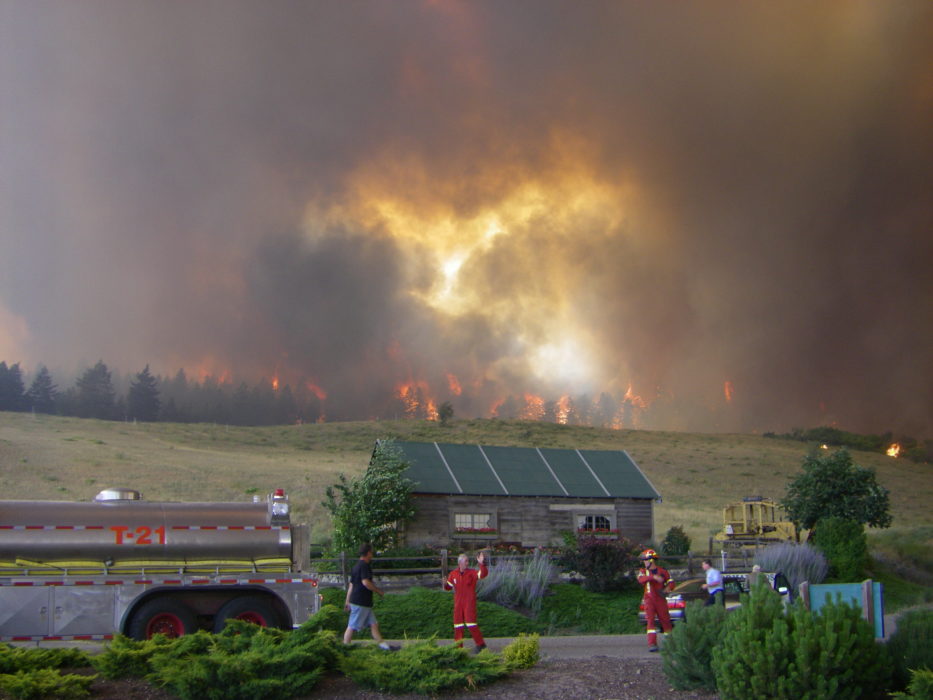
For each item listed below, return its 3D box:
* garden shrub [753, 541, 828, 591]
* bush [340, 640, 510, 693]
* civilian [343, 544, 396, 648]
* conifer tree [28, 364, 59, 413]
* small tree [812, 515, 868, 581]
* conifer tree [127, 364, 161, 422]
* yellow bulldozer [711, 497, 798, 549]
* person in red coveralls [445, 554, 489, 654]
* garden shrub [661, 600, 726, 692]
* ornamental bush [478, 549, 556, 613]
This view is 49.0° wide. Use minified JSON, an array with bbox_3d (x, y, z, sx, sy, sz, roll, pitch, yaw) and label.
[{"bbox_3d":[8.787,5.882,27.688,2.001,1.441,1.900,0,-11,0],"label":"garden shrub"},{"bbox_3d":[-0.553,4.014,13.180,2.186,0.584,1.800,0,-11,0],"label":"bush"},{"bbox_3d":[-1.631,4.207,17.400,0.920,1.797,0.580,2,-11,-8],"label":"civilian"},{"bbox_3d":[-78.649,7.582,190.000,5.936,9.926,5.936,0,-11,0],"label":"conifer tree"},{"bbox_3d":[10.931,5.820,29.940,1.637,1.883,1.600,0,-11,0],"label":"small tree"},{"bbox_3d":[-59.914,8.316,190.000,6.307,11.416,6.307,0,-11,0],"label":"conifer tree"},{"bbox_3d":[16.200,9.695,57.198,4.900,3.001,2.700,-3,-11,16],"label":"yellow bulldozer"},{"bbox_3d":[0.000,4.474,18.183,0.780,1.778,0.500,-2,-11,8],"label":"person in red coveralls"},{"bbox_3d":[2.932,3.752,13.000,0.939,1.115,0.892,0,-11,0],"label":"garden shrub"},{"bbox_3d":[1.260,5.677,25.300,1.927,1.519,1.638,0,-11,0],"label":"ornamental bush"}]

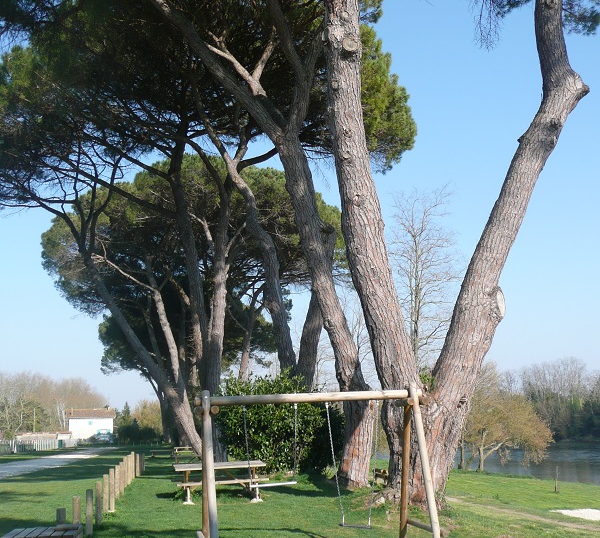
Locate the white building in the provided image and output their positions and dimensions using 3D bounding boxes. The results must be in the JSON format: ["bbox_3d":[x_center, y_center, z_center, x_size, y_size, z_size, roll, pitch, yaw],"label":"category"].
[{"bbox_3d":[-39.554,29.912,159.160,8.900,6.347,7.500,0,-11,-11],"label":"white building"}]

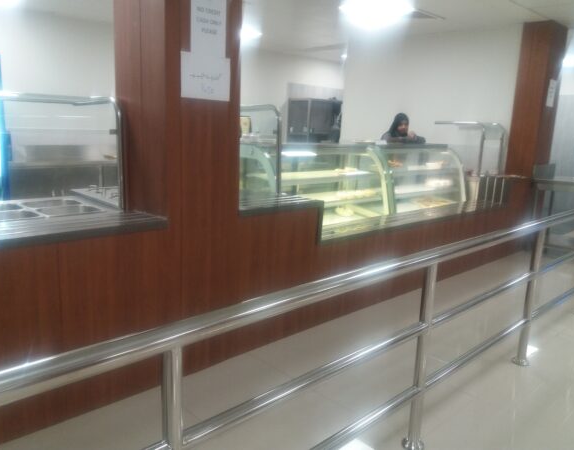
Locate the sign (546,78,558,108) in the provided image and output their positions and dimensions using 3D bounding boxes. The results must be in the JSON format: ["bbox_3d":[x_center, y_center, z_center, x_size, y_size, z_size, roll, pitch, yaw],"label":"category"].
[{"bbox_3d":[3.065,-1.519,5.613,0.208,0.298,0.010,-9,16,-43],"label":"sign"}]

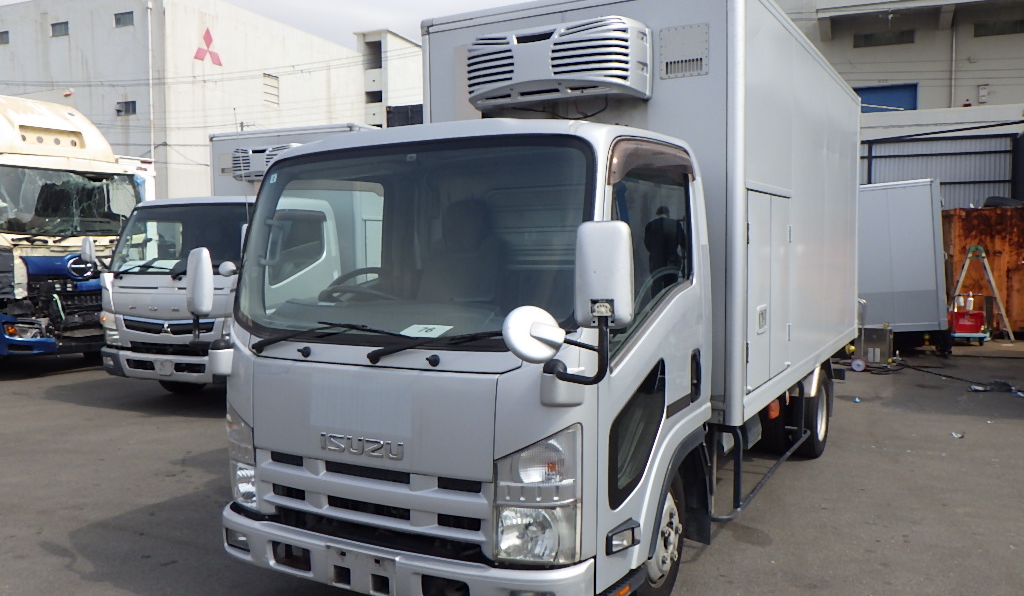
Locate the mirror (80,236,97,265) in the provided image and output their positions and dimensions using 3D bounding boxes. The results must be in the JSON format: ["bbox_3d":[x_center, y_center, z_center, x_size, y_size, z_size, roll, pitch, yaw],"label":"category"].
[{"bbox_3d":[-4.434,-0.497,8.672,0.180,0.290,0.090,2,4,35],"label":"mirror"}]

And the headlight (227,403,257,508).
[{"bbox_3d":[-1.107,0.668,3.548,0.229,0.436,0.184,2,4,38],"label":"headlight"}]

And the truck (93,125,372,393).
[{"bbox_3d":[-2.131,-0.532,11.020,2.150,3.050,6.400,1,4,25],"label":"truck"}]

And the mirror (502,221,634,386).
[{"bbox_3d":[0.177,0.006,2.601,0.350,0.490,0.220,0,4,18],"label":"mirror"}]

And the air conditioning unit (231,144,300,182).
[{"bbox_3d":[-2.787,-1.537,9.550,0.990,0.420,0.340,1,4,25],"label":"air conditioning unit"}]

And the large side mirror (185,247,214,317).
[{"bbox_3d":[-1.380,-0.073,3.657,0.170,0.310,0.090,2,5,41],"label":"large side mirror"}]

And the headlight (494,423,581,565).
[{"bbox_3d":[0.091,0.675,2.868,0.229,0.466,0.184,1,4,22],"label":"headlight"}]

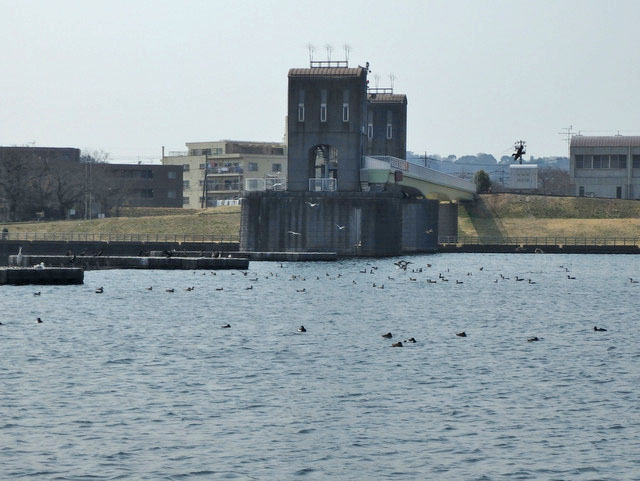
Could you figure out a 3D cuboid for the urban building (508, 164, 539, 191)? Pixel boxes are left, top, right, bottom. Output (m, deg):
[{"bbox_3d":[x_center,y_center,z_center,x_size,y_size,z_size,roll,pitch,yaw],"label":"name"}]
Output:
[{"bbox_3d":[29.298,-9.057,258.000,3.900,3.700,2.600,0,0,0],"label":"urban building"}]

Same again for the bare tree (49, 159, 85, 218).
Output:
[{"bbox_3d":[-36.725,-7.533,260.000,5.300,8.700,5.000,0,0,0],"label":"bare tree"}]

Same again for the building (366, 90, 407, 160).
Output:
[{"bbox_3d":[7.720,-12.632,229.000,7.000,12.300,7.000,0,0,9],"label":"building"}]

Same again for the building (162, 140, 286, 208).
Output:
[{"bbox_3d":[-15.601,-10.912,306.000,11.500,12.000,20.000,0,0,-44],"label":"building"}]

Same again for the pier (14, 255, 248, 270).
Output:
[{"bbox_3d":[-12.120,1.467,113.000,15.300,0.850,2.000,0,0,-21],"label":"pier"}]

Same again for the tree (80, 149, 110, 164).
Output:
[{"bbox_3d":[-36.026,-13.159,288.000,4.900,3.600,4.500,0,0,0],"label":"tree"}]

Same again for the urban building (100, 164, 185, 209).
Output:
[{"bbox_3d":[-27.351,-8.121,275.000,12.800,6.600,7.500,0,0,-25],"label":"urban building"}]

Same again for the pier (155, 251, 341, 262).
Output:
[{"bbox_3d":[-6.521,1.397,151.000,16.200,0.750,2.000,0,0,-21],"label":"pier"}]

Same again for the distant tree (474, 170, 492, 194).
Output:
[{"bbox_3d":[22.958,-8.144,252.000,2.500,3.400,2.500,0,0,0],"label":"distant tree"}]

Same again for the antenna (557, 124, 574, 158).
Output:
[{"bbox_3d":[37.283,-14.853,272.000,2.600,5.000,1.300,0,0,0],"label":"antenna"}]

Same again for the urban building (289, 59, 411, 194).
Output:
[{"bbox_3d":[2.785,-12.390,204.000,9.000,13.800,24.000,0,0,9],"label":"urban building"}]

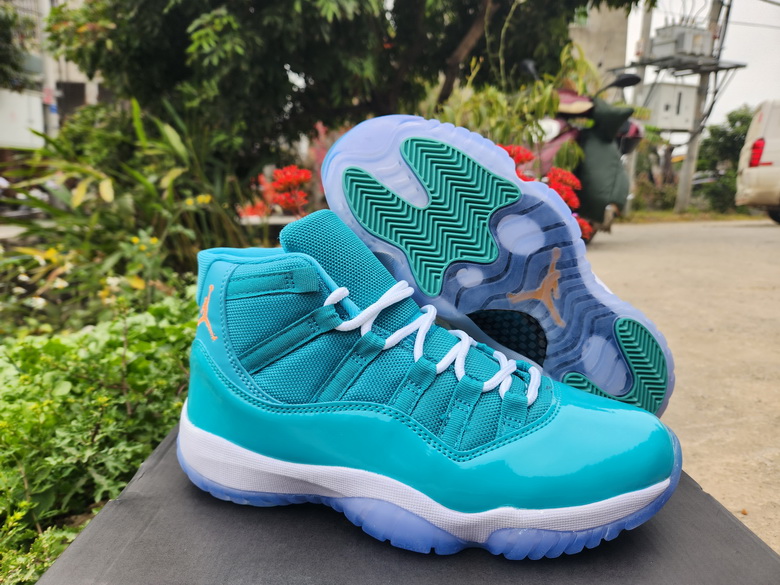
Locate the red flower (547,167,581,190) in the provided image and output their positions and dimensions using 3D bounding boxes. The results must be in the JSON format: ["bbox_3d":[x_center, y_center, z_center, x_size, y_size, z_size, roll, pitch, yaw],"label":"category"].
[{"bbox_3d":[0.453,-0.296,1.350,0.091,0.065,0.087,3,10,18],"label":"red flower"}]

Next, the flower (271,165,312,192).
[{"bbox_3d":[-0.247,-0.286,1.300,0.105,0.070,0.097,-2,10,-10],"label":"flower"}]

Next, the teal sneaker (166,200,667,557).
[{"bbox_3d":[0.014,0.037,0.295,0.298,0.166,0.110,2,10,10],"label":"teal sneaker"}]

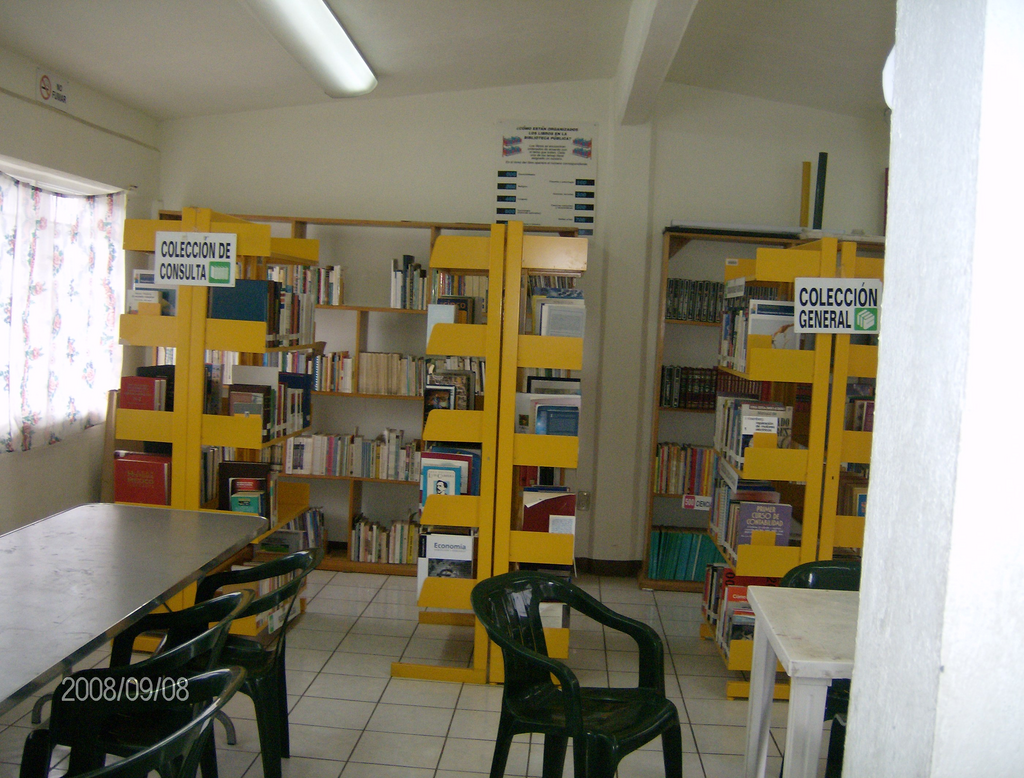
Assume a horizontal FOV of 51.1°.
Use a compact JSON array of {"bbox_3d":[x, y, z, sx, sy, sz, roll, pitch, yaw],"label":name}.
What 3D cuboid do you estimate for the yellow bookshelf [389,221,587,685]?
[{"bbox_3d":[-0.071,0.258,4.971,0.767,1.972,0.870,3,4,3],"label":"yellow bookshelf"}]

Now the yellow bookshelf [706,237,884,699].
[{"bbox_3d":[1.322,0.331,4.908,0.673,1.966,0.876,3,4,3],"label":"yellow bookshelf"}]

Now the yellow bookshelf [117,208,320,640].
[{"bbox_3d":[-1.401,0.181,5.137,0.667,1.978,0.864,3,4,3],"label":"yellow bookshelf"}]

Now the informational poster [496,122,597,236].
[{"bbox_3d":[0.210,-1.270,6.508,0.616,0.701,0.019,3,4,3],"label":"informational poster"}]

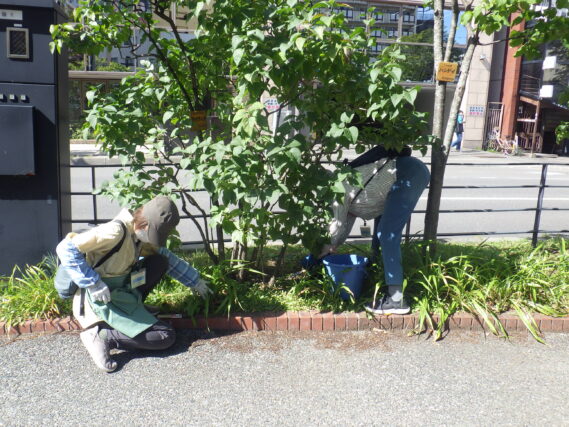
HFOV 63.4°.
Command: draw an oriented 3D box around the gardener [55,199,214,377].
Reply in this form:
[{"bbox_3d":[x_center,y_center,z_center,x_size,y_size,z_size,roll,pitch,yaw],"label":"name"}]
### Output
[{"bbox_3d":[-0.842,0.327,2.533,0.740,0.850,0.600,4,12,14],"label":"gardener"}]

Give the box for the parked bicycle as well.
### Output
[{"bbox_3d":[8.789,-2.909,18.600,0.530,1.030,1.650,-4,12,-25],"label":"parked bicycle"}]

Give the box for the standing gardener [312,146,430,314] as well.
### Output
[{"bbox_3d":[0.520,0.110,2.959,0.700,0.980,0.480,1,11,2],"label":"standing gardener"}]

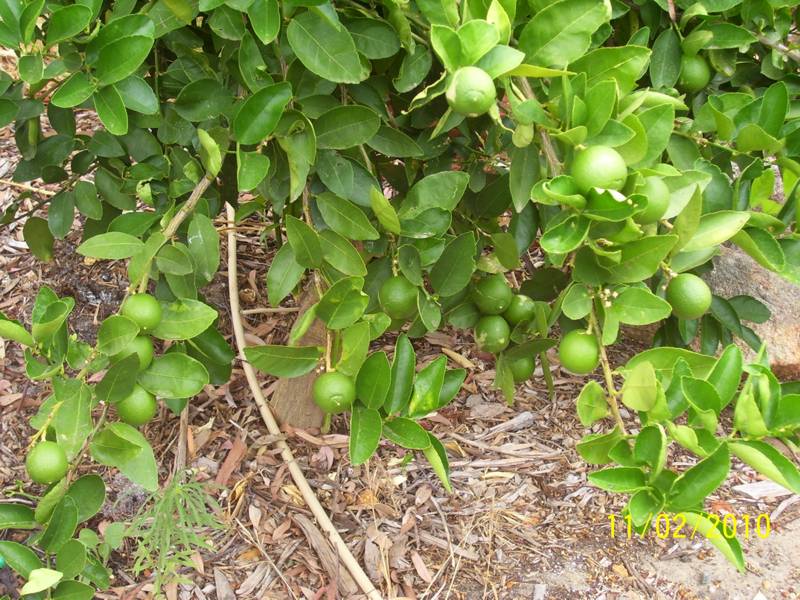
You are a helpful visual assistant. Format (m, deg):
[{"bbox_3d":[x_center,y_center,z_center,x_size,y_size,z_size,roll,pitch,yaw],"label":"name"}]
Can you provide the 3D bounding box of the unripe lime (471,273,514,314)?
[{"bbox_3d":[0.104,-0.006,1.720,0.044,0.045,0.044,0,25,0],"label":"unripe lime"}]

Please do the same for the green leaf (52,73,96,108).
[{"bbox_3d":[-0.358,-0.231,1.680,0.054,0.016,0.040,-29,64,-16],"label":"green leaf"}]

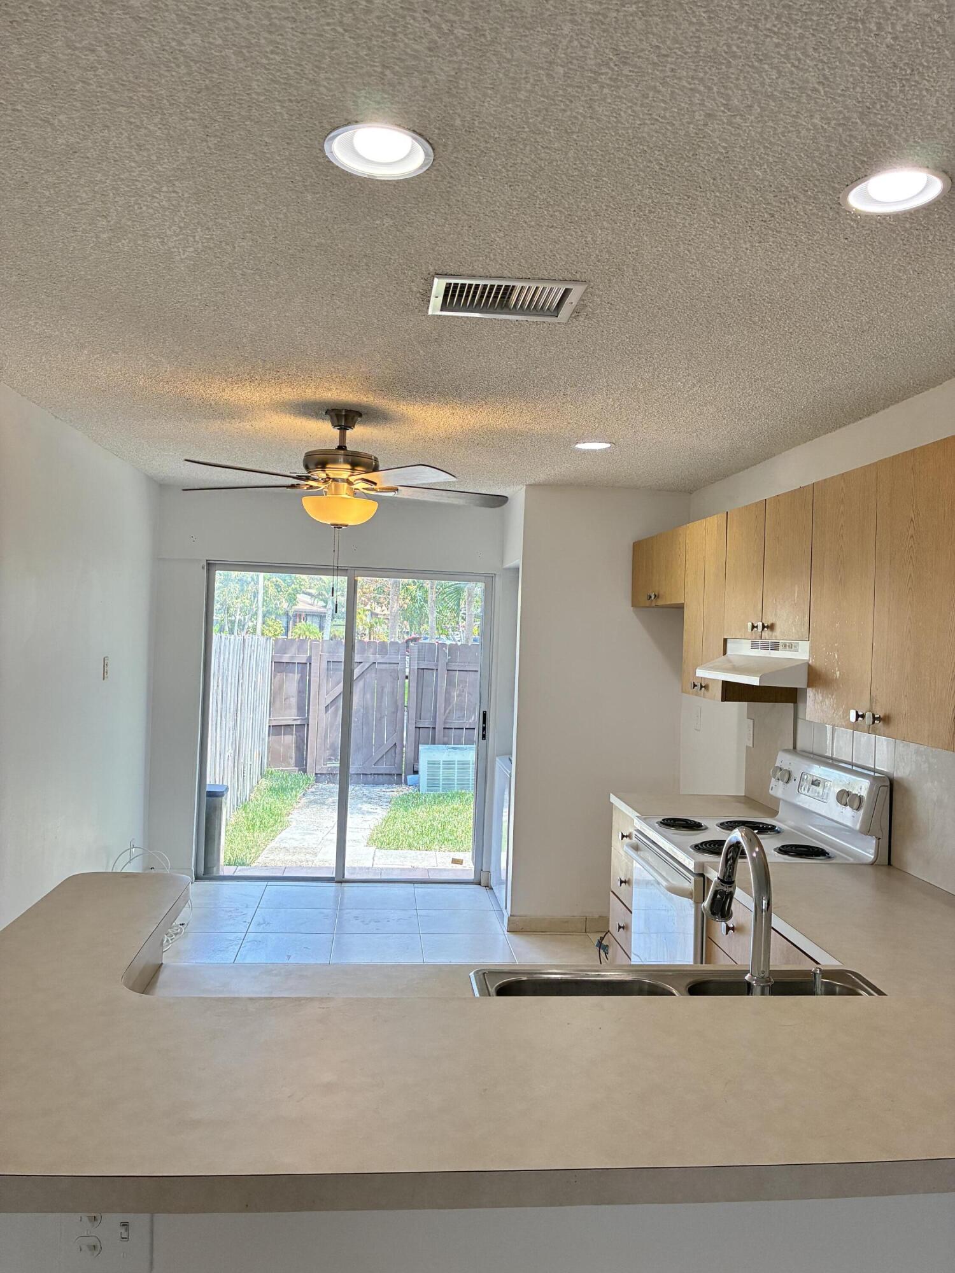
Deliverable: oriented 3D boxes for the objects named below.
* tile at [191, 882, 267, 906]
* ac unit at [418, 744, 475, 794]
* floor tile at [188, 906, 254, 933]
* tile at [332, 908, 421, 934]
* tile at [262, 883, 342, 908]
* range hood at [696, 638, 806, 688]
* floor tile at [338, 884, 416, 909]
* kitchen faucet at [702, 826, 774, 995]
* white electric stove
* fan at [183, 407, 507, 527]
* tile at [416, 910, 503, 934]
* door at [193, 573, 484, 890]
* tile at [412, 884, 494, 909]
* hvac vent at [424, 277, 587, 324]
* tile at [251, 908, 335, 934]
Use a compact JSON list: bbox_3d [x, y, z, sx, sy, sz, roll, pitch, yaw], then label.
[{"bbox_3d":[-1.509,1.552,5.689,0.455,0.010,0.460,2,0,-6],"label":"tile"},{"bbox_3d":[-0.257,1.552,11.002,0.780,0.543,0.680,2,0,-6],"label":"ac unit"},{"bbox_3d":[-1.463,1.560,5.236,0.457,0.010,0.457,2,0,-6],"label":"floor tile"},{"bbox_3d":[-0.554,1.591,5.328,0.457,0.010,0.457,2,0,-6],"label":"tile"},{"bbox_3d":[-1.056,1.570,5.750,0.457,0.010,0.457,2,0,-6],"label":"tile"},{"bbox_3d":[1.119,0.091,3.452,0.452,0.152,0.754,2,0,-6],"label":"range hood"},{"bbox_3d":[-0.600,1.587,5.782,0.455,0.010,0.460,2,0,-6],"label":"floor tile"},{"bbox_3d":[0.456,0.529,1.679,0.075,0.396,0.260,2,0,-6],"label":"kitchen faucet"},{"bbox_3d":[0.957,1.048,3.493,0.705,1.200,0.757,2,0,-6],"label":"white electric stove"},{"bbox_3d":[-0.504,-0.624,3.543,1.300,0.442,1.280,2,0,-6],"label":"fan"},{"bbox_3d":[-0.099,1.607,5.370,0.455,0.010,0.452,2,0,-6],"label":"tile"},{"bbox_3d":[-0.829,0.567,6.122,1.811,2.006,0.114,2,0,-6],"label":"door"},{"bbox_3d":[-0.147,1.602,5.843,0.457,0.010,0.457,2,0,-6],"label":"tile"},{"bbox_3d":[0.068,-0.826,2.327,0.357,0.020,0.287,2,0,-6],"label":"hvac vent"},{"bbox_3d":[-1.008,1.573,5.278,0.455,0.010,0.452,2,0,-6],"label":"tile"}]

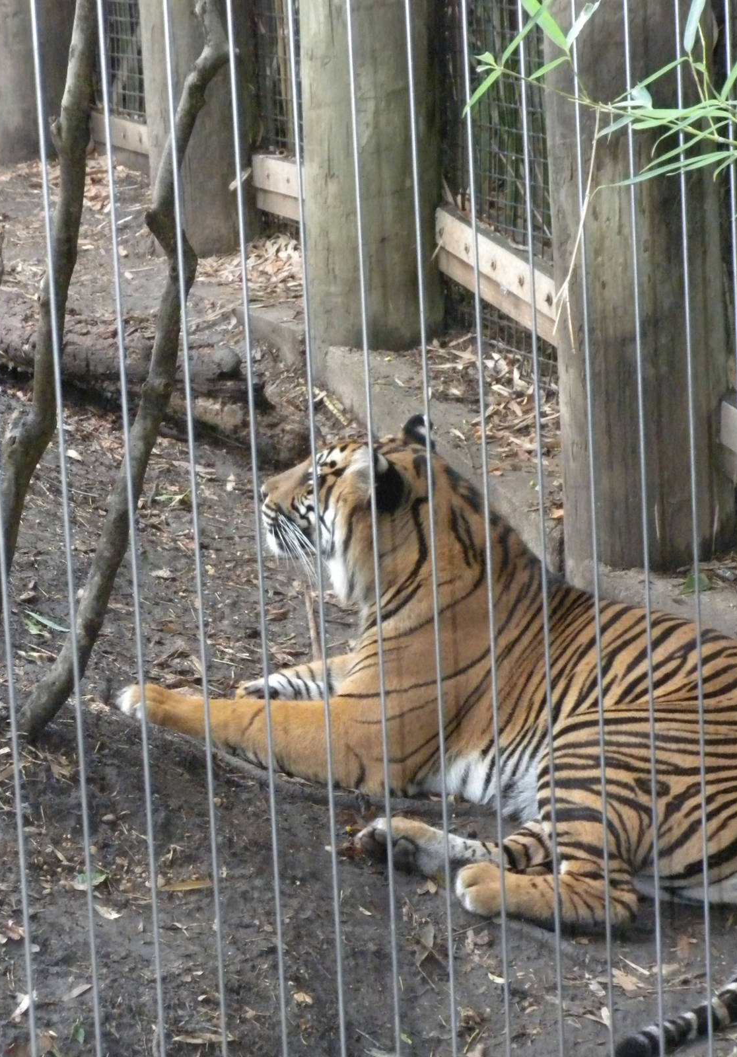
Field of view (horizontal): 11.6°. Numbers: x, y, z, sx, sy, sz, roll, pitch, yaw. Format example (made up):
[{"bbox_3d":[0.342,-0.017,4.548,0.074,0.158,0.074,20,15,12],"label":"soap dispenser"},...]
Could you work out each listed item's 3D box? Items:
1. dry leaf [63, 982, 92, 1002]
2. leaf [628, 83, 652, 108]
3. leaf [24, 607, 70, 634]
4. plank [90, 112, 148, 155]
[{"bbox_3d":[-0.423,0.672,5.270,0.018,0.011,0.055,6,15,38],"label":"dry leaf"},{"bbox_3d":[0.221,-0.352,2.950,0.019,0.018,0.012,-3,12,1],"label":"leaf"},{"bbox_3d":[-0.609,0.174,6.880,0.018,0.018,0.115,-14,16,-43],"label":"leaf"},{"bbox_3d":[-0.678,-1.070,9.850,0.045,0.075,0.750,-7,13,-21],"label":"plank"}]

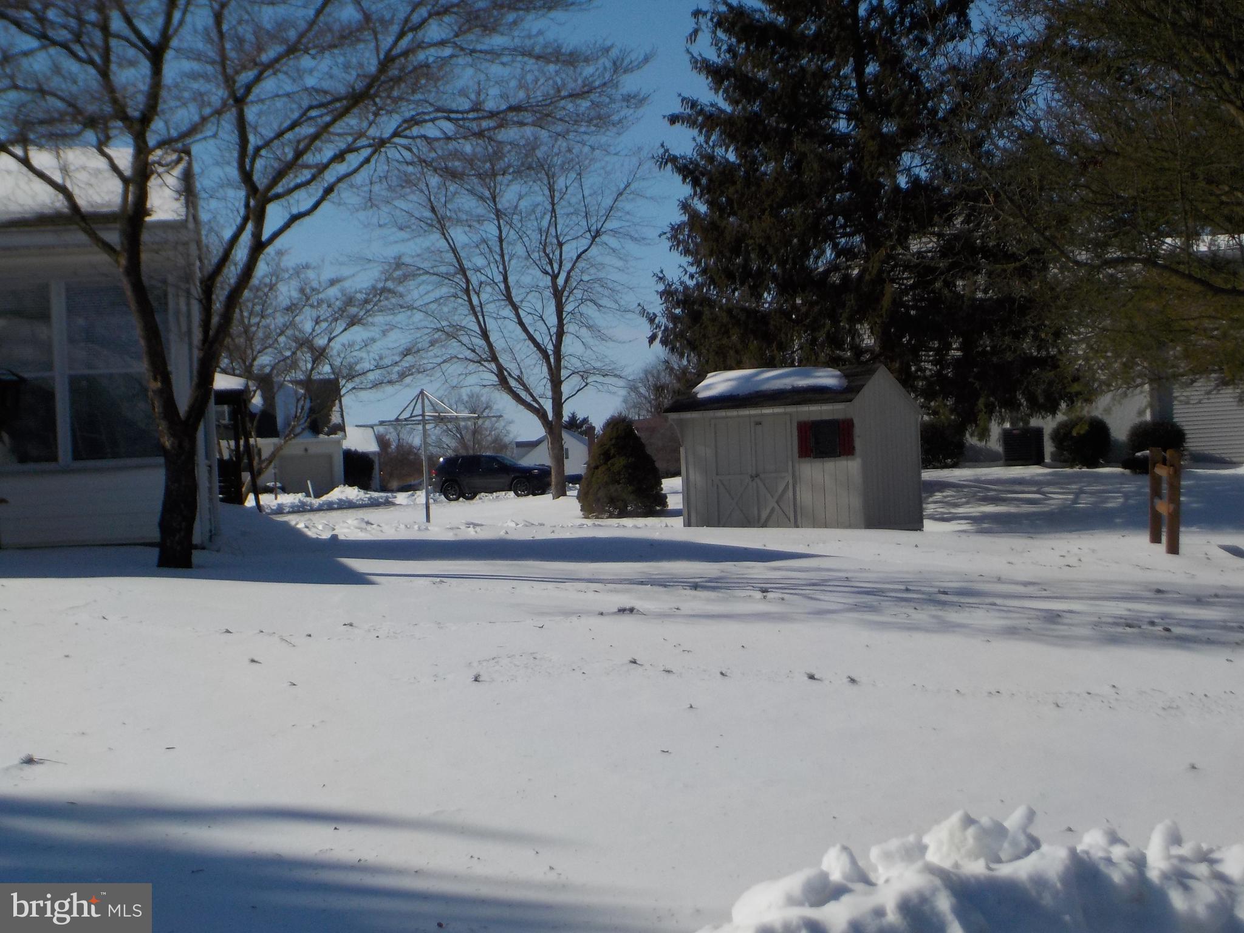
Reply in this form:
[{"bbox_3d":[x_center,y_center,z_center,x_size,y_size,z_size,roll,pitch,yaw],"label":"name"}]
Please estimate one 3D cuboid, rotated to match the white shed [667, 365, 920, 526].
[{"bbox_3d":[2.809,-0.280,40.558,3.150,2.550,2.900,-2,0,28],"label":"white shed"}]

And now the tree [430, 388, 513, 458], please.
[{"bbox_3d":[-9.121,-1.624,155.000,5.100,6.200,5.000,-2,0,0],"label":"tree"}]

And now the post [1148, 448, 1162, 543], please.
[{"bbox_3d":[5.897,0.328,28.200,0.135,1.050,0.130,0,0,0],"label":"post"}]

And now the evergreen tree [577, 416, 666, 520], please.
[{"bbox_3d":[0.009,0.026,46.000,1.600,1.800,1.600,-2,0,0],"label":"evergreen tree"}]

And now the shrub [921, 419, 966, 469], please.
[{"bbox_3d":[7.370,-0.537,60.000,1.400,1.200,1.400,-2,0,0],"label":"shrub"}]

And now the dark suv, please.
[{"bbox_3d":[-4.959,0.407,99.000,4.800,1.760,1.930,-2,0,19],"label":"dark suv"}]

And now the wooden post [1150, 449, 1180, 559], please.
[{"bbox_3d":[5.512,0.355,25.500,0.140,1.060,0.140,0,0,0],"label":"wooden post"}]

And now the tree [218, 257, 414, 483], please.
[{"bbox_3d":[-7.982,-2.225,66.000,5.500,6.500,5.300,-2,0,0],"label":"tree"}]

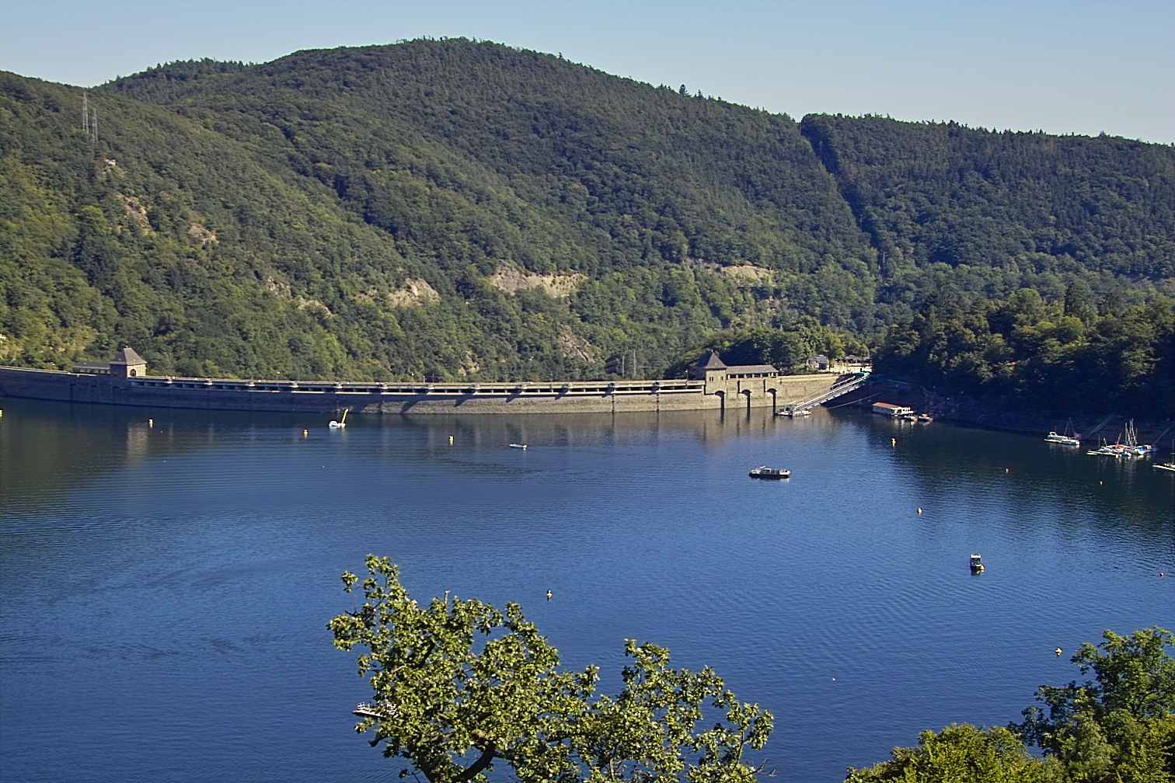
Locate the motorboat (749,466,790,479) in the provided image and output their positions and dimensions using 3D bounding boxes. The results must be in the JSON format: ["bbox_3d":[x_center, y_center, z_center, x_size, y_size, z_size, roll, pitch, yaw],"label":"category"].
[{"bbox_3d":[59.400,25.800,722.000,13.000,3.200,3.900,1,6,12],"label":"motorboat"}]

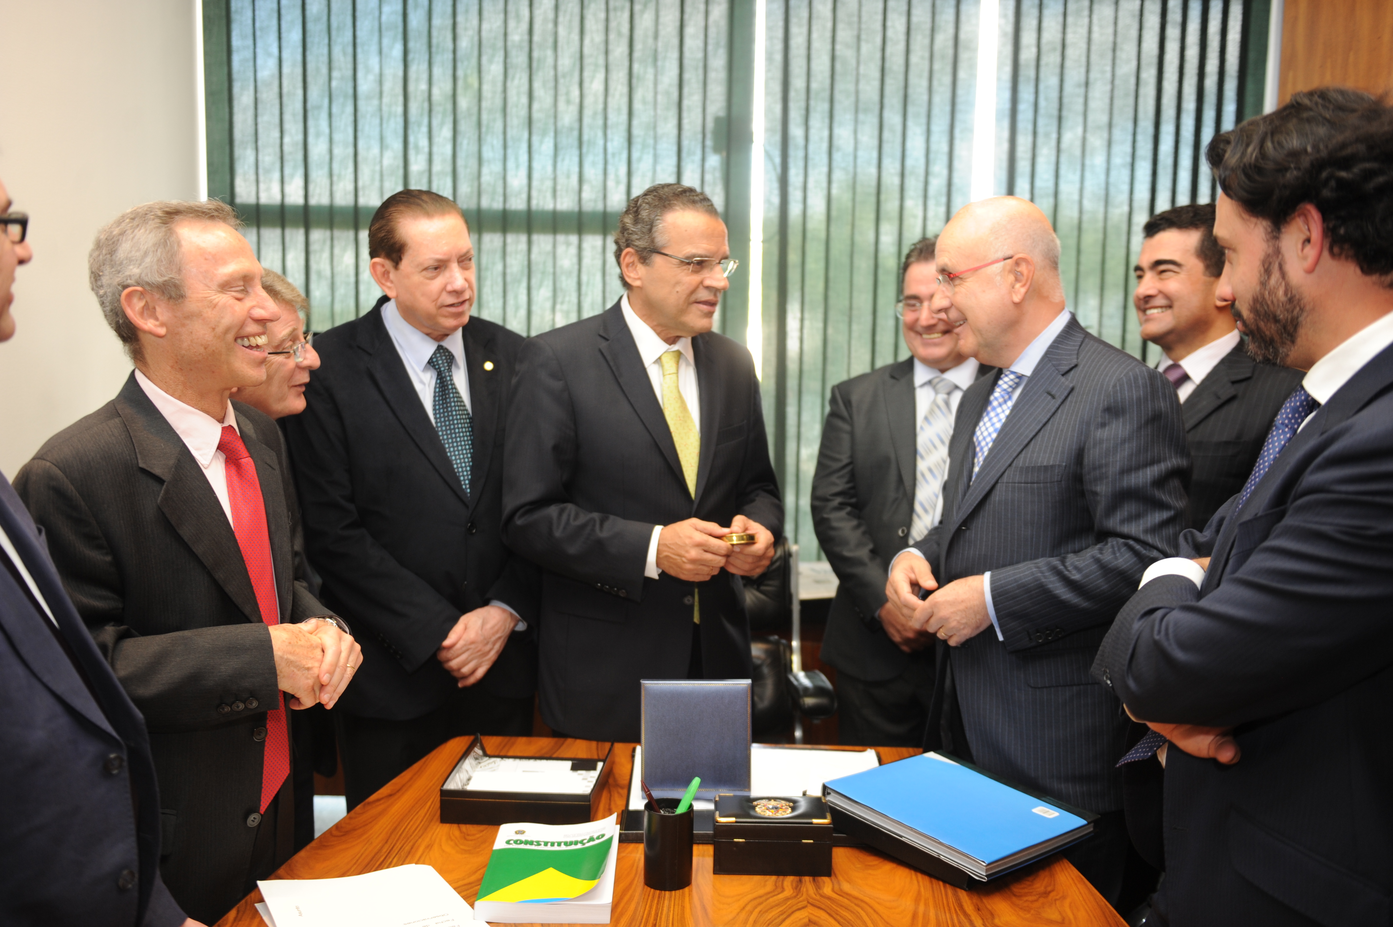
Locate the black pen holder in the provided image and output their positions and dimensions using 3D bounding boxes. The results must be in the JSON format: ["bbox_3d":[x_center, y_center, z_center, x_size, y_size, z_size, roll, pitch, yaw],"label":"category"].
[{"bbox_3d":[-0.035,0.484,1.671,0.062,0.098,0.062,1,7,0],"label":"black pen holder"}]

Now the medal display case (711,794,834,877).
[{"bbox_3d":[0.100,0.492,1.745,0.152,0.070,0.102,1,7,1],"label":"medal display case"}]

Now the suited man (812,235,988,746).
[{"bbox_3d":[0.447,0.410,2.512,0.530,1.670,0.360,3,7,17],"label":"suited man"}]

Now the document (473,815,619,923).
[{"bbox_3d":[-0.183,0.515,1.673,0.162,0.031,0.236,1,7,-1],"label":"document"}]

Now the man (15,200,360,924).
[{"bbox_3d":[-0.659,0.483,1.778,0.390,1.651,0.500,5,8,30],"label":"man"}]

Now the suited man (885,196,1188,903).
[{"bbox_3d":[0.501,0.450,2.043,0.410,1.699,0.520,-3,8,-30],"label":"suited man"}]

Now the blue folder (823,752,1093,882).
[{"bbox_3d":[0.362,0.481,1.828,0.220,0.025,0.302,-6,12,-37],"label":"blue folder"}]

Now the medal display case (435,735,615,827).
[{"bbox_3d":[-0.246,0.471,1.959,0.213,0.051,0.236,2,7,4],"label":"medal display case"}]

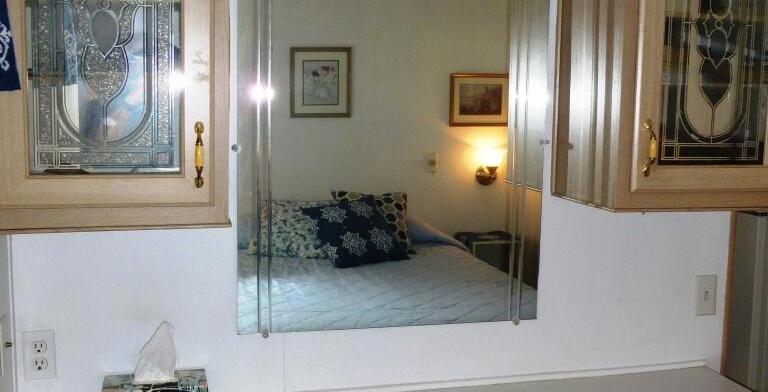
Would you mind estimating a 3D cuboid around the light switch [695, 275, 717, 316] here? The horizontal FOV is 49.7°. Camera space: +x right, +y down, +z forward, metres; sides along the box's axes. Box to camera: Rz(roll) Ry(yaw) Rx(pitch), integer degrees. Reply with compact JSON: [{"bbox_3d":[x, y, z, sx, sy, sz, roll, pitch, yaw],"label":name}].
[{"bbox_3d":[0.887,0.276,2.272,0.070,0.114,0.012,-1,7,-14],"label":"light switch"}]

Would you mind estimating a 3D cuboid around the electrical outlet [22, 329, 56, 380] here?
[{"bbox_3d":[-0.772,0.359,1.857,0.070,0.114,0.009,-1,7,-14],"label":"electrical outlet"}]

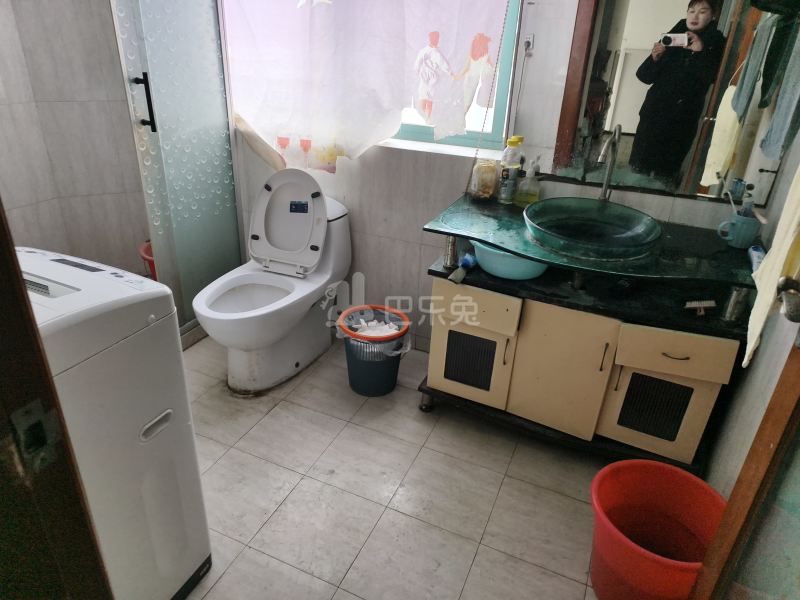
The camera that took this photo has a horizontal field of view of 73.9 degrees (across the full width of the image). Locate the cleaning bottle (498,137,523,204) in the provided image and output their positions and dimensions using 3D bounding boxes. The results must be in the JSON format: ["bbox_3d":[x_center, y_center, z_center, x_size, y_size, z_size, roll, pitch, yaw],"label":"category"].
[{"bbox_3d":[0.415,-0.480,1.971,0.071,0.246,0.069,21,32,33],"label":"cleaning bottle"}]

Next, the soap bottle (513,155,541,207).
[{"bbox_3d":[0.473,-0.435,1.961,0.081,0.179,0.057,13,28,20],"label":"soap bottle"}]

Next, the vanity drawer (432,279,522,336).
[{"bbox_3d":[0.314,-0.023,1.940,0.313,0.157,0.310,13,28,20],"label":"vanity drawer"}]

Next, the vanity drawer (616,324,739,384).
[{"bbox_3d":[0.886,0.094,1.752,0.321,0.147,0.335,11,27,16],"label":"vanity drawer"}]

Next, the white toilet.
[{"bbox_3d":[-0.524,-0.090,2.182,0.390,0.810,0.730,13,28,20],"label":"white toilet"}]

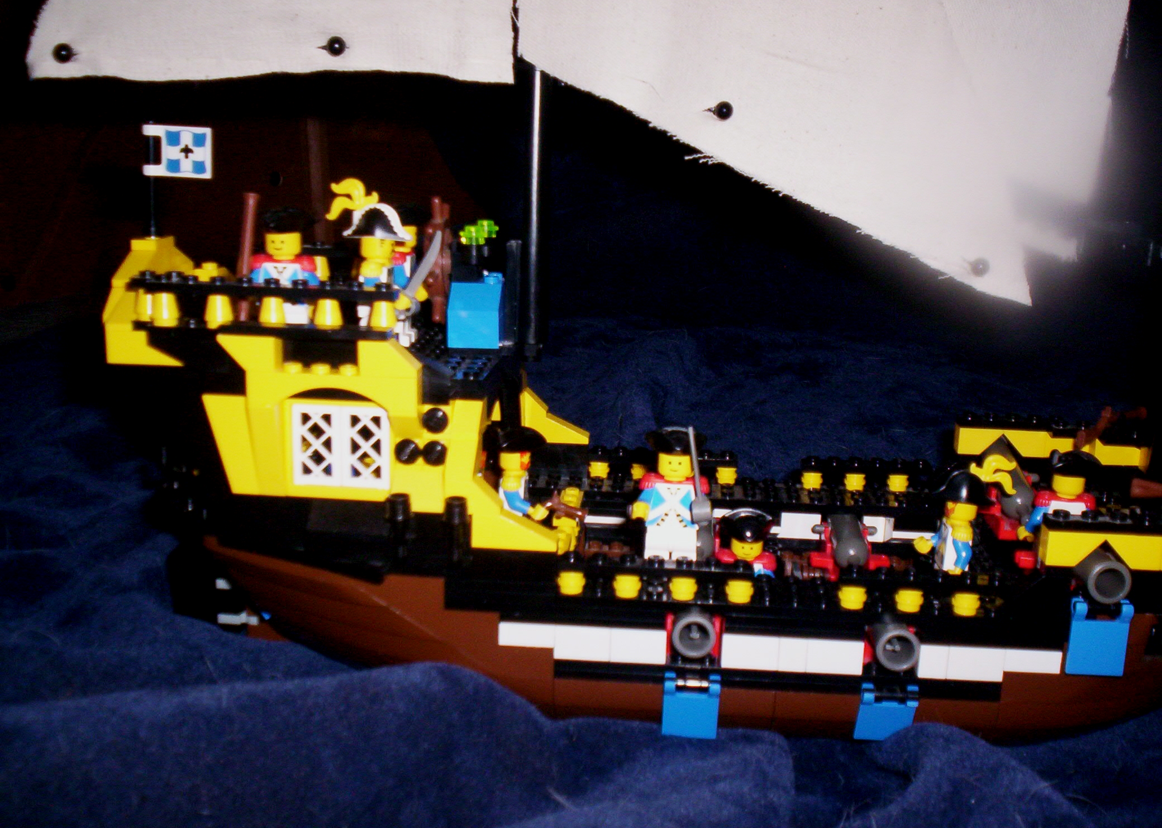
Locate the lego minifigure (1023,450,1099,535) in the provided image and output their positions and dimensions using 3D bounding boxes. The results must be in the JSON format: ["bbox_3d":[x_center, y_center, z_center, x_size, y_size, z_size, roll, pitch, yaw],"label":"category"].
[{"bbox_3d":[0.158,0.034,0.406,0.024,0.044,0.018,5,14,9],"label":"lego minifigure"}]

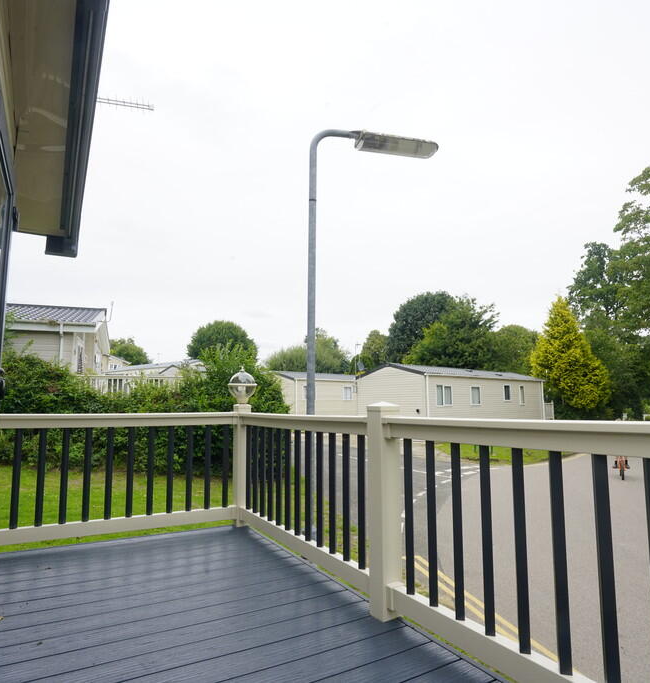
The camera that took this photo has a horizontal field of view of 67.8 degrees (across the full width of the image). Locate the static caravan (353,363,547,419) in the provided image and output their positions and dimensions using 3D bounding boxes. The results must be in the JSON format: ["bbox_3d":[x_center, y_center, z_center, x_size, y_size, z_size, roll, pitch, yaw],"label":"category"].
[{"bbox_3d":[6.378,2.898,22.846,9.200,3.130,3.850,6,-10,-37],"label":"static caravan"}]

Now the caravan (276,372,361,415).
[{"bbox_3d":[0.946,3.540,28.612,9.200,3.140,3.850,6,-10,-37],"label":"caravan"}]

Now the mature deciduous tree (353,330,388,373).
[{"bbox_3d":[4.800,3.283,48.004,5.500,9.070,5.500,-1,-8,6],"label":"mature deciduous tree"}]

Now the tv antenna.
[{"bbox_3d":[-2.560,-2.916,5.916,0.950,0.220,0.120,2,-8,-13],"label":"tv antenna"}]

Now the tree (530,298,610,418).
[{"bbox_3d":[13.360,1.330,26.367,4.000,7.600,4.000,-4,-9,27],"label":"tree"}]

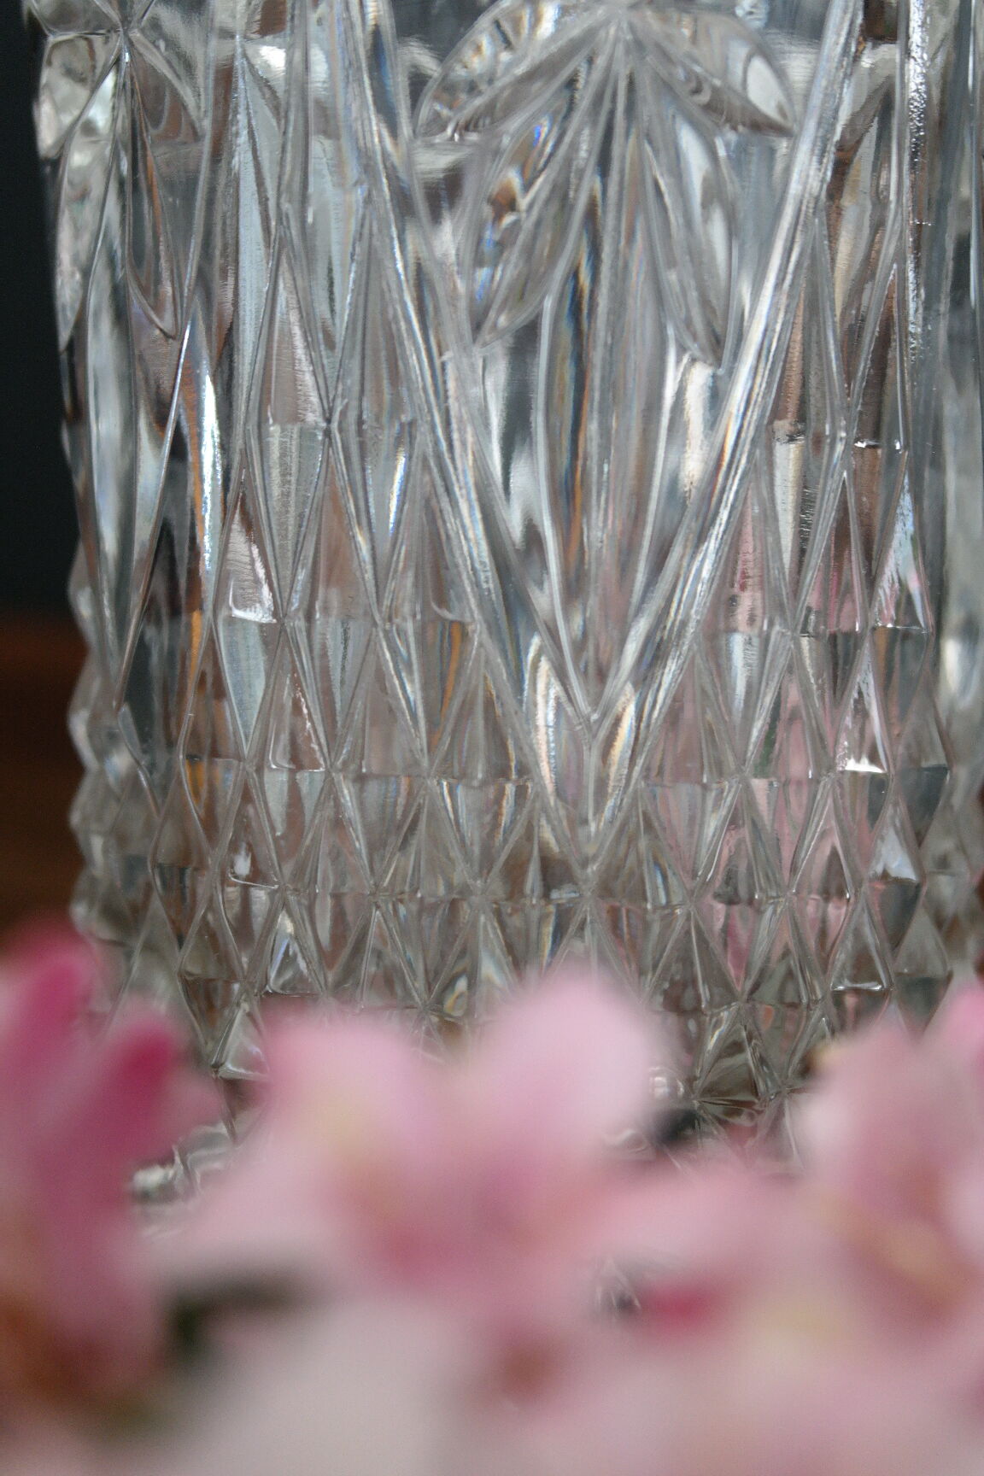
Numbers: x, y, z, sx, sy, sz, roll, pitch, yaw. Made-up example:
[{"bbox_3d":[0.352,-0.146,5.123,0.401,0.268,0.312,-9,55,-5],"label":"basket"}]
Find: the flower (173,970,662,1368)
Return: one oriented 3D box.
[{"bbox_3d":[-0.007,0.039,0.215,0.044,0.036,0.030,2,-12,0],"label":"flower"}]

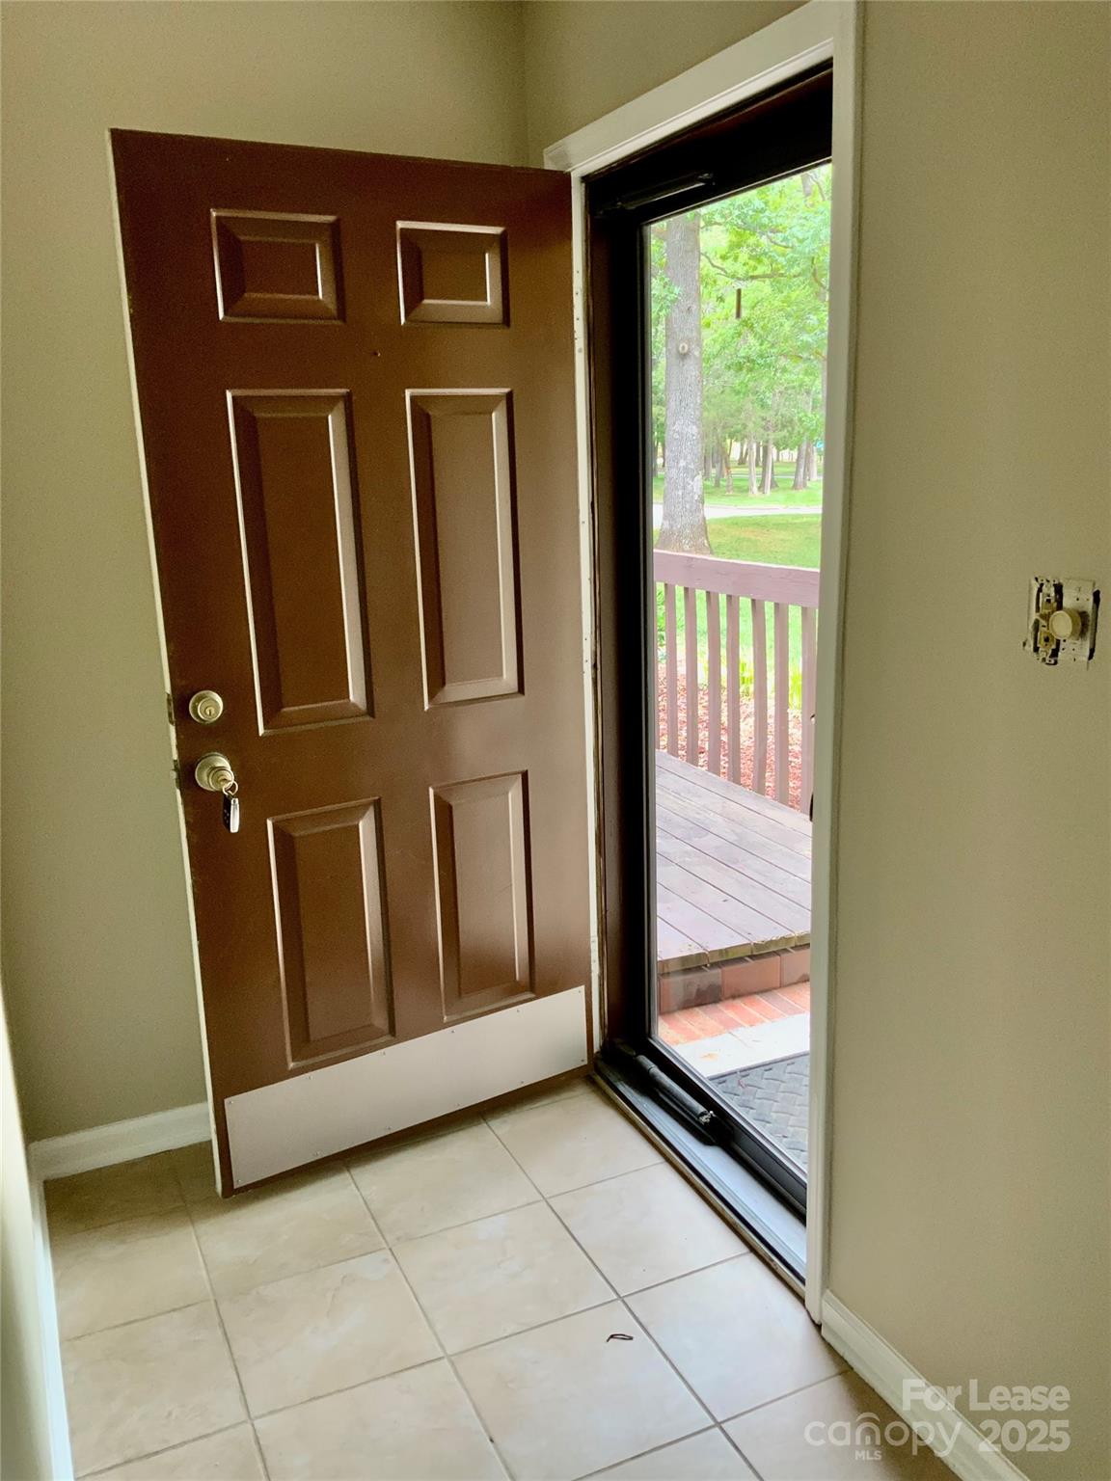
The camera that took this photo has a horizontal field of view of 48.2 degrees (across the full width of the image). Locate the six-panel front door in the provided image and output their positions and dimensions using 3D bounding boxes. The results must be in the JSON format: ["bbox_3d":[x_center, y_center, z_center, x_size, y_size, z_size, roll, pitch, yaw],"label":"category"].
[{"bbox_3d":[-0.340,-0.113,2.572,0.913,2.032,0.050,-10,16,-30],"label":"six-panel front door"}]

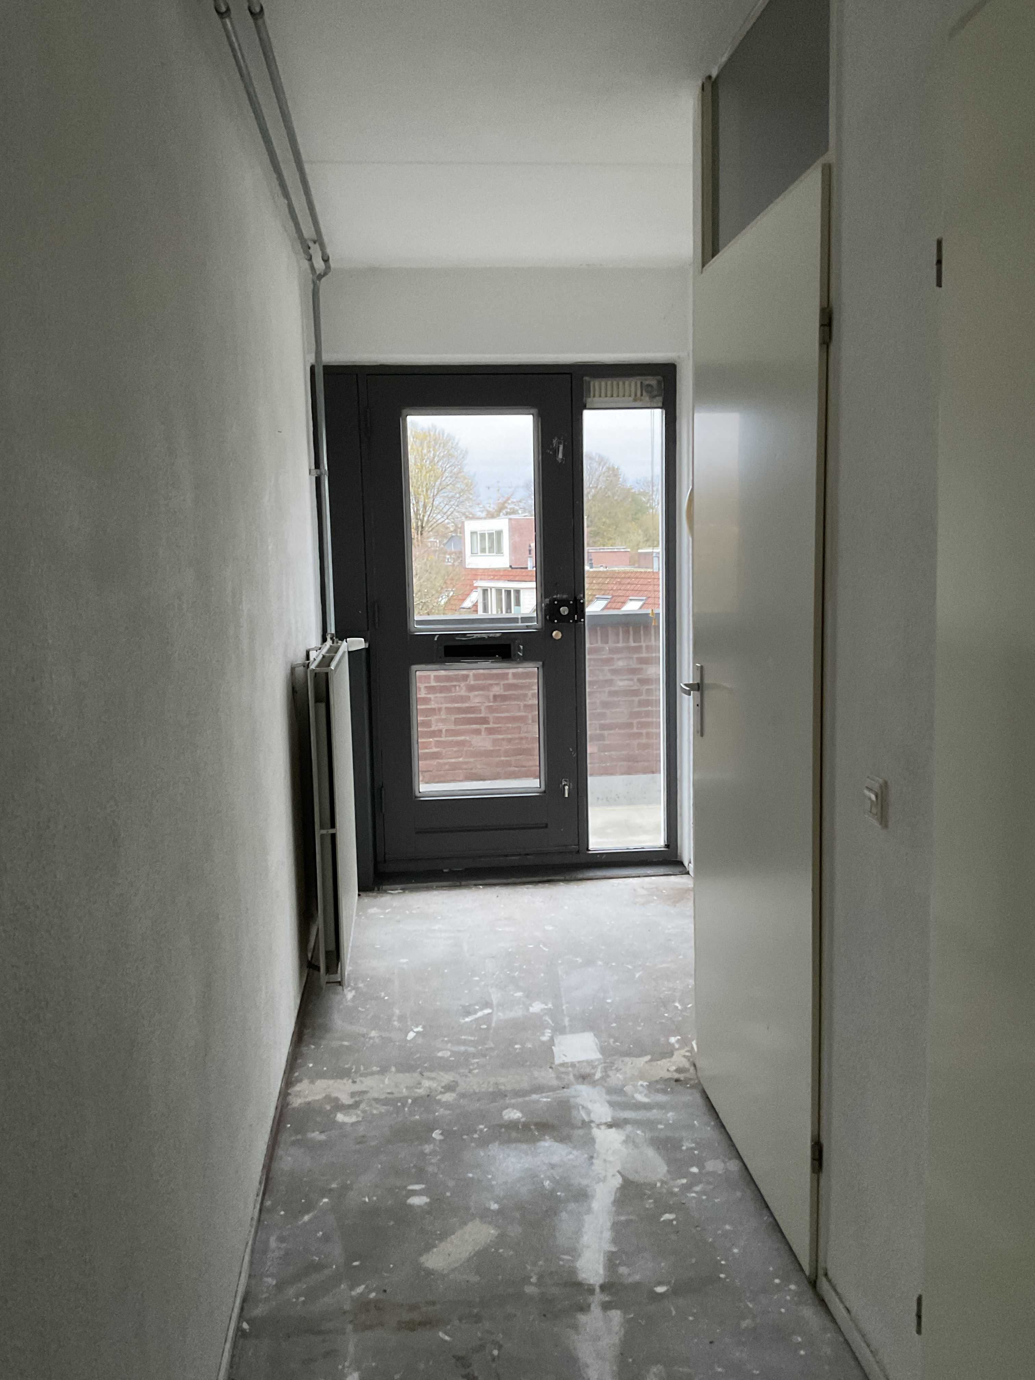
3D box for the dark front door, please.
[{"bbox_3d":[-0.171,-0.285,4.801,0.830,2.005,0.045,-2,8,-5],"label":"dark front door"}]

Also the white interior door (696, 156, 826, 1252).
[{"bbox_3d":[0.509,0.063,2.474,0.040,2.015,0.835,-2,8,-5],"label":"white interior door"}]

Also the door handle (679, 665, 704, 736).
[{"bbox_3d":[0.430,0.029,2.807,0.056,0.176,0.130,-2,8,-5],"label":"door handle"}]

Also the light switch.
[{"bbox_3d":[0.577,0.176,1.868,0.015,0.080,0.077,-2,8,-5],"label":"light switch"}]

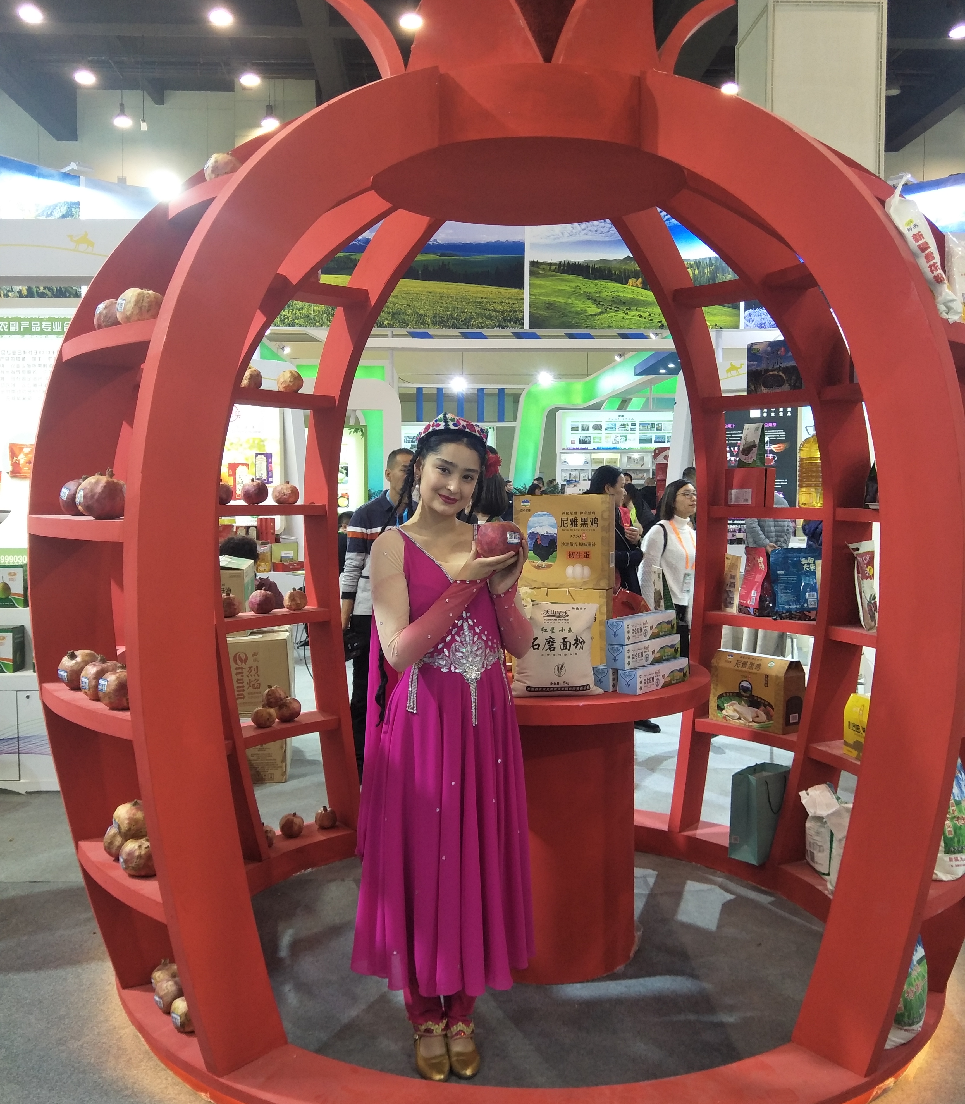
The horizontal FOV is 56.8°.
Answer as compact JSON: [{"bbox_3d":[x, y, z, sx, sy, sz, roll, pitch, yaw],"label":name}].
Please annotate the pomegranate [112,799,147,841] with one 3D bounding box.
[{"bbox_3d":[-0.854,0.658,2.186,0.098,0.095,0.098,0,4,0],"label":"pomegranate"}]

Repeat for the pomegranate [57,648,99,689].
[{"bbox_3d":[-1.014,0.296,2.238,0.094,0.097,0.094,-1,4,-22],"label":"pomegranate"}]

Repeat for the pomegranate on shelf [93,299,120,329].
[{"bbox_3d":[-0.905,-0.572,2.160,0.090,0.085,0.090,0,4,0],"label":"pomegranate on shelf"}]

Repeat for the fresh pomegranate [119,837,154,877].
[{"bbox_3d":[-0.831,0.742,2.162,0.096,0.092,0.096,0,4,0],"label":"fresh pomegranate"}]

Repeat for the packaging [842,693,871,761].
[{"bbox_3d":[1.341,0.612,3.054,0.085,0.210,0.190,-1,4,-18],"label":"packaging"}]

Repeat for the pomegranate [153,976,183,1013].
[{"bbox_3d":[-0.830,1.180,2.371,0.090,0.087,0.090,0,4,0],"label":"pomegranate"}]

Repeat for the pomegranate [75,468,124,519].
[{"bbox_3d":[-0.854,-0.127,1.996,0.112,0.108,0.112,0,4,0],"label":"pomegranate"}]

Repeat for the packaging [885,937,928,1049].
[{"bbox_3d":[1.026,1.063,2.272,0.200,0.320,0.120,-2,4,-33],"label":"packaging"}]

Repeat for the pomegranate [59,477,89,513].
[{"bbox_3d":[-0.997,-0.137,2.190,0.093,0.097,0.093,0,4,0],"label":"pomegranate"}]

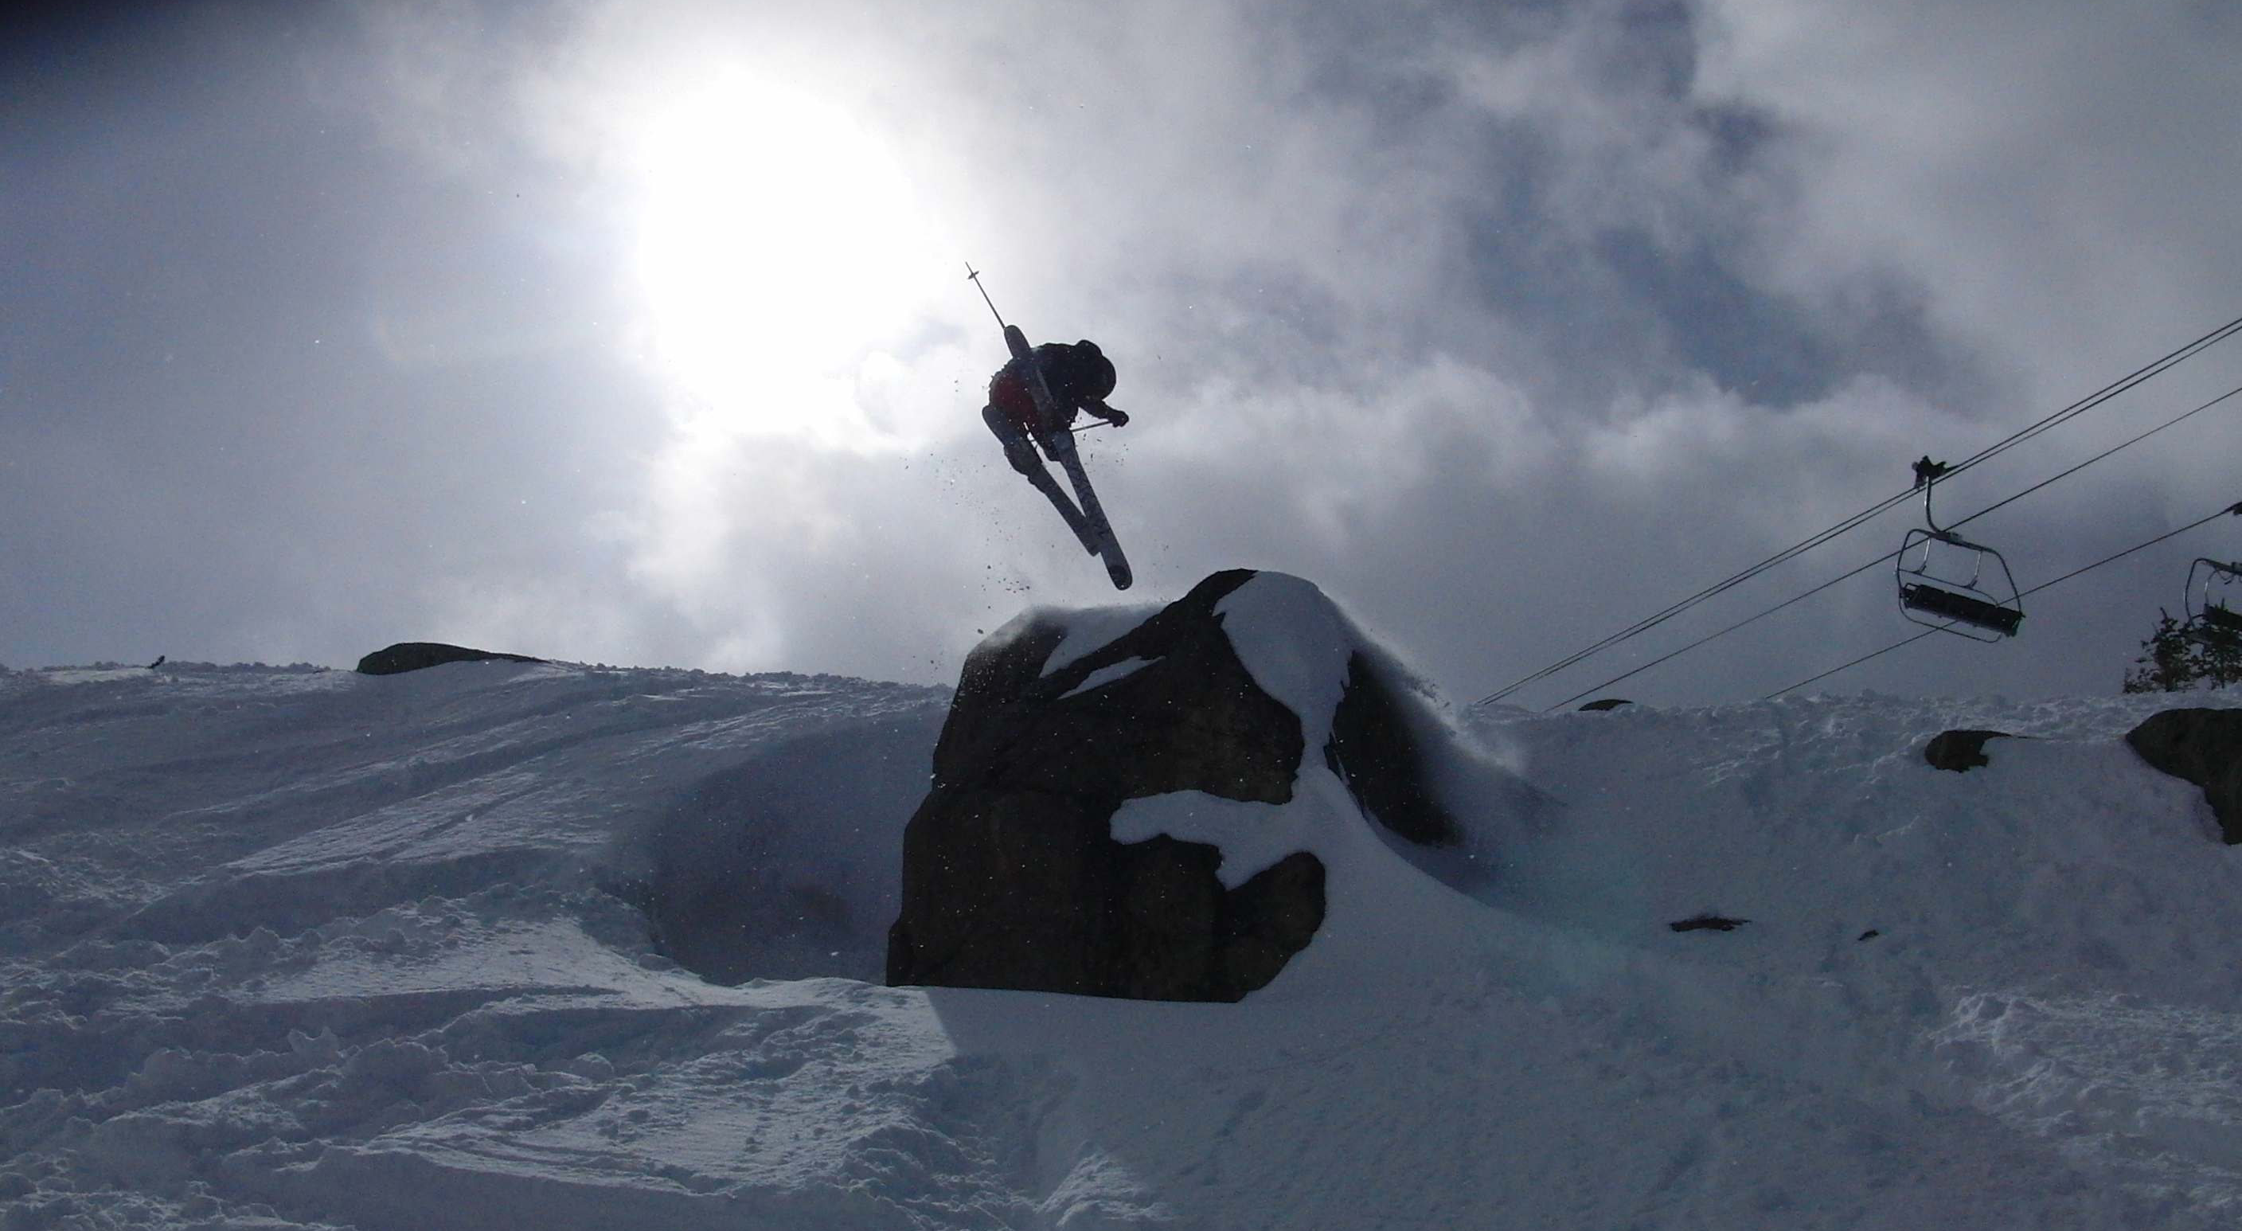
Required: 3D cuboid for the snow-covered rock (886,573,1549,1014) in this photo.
[{"bbox_3d":[0.540,1.000,13.900,3.600,2.500,2.900,0,-14,6],"label":"snow-covered rock"}]

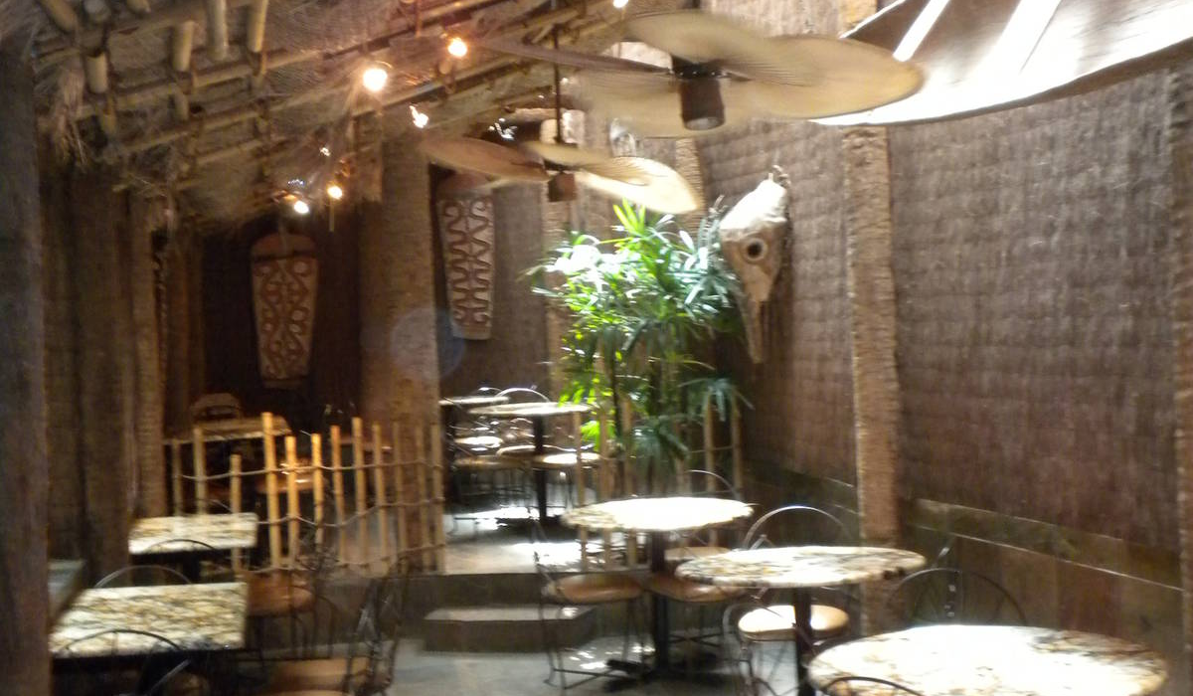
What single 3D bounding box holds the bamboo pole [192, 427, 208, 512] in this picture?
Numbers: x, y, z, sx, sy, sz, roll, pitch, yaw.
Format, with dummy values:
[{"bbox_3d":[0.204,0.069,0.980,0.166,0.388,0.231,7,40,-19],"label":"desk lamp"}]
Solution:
[{"bbox_3d":[-2.050,0.811,8.839,0.045,0.803,0.045,-3,1,-12],"label":"bamboo pole"}]

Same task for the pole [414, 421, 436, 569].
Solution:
[{"bbox_3d":[-0.902,0.778,8.873,0.052,0.774,0.052,-3,1,-11],"label":"pole"}]

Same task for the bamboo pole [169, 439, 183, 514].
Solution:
[{"bbox_3d":[-2.174,0.844,8.840,0.045,0.739,0.045,-2,1,-12],"label":"bamboo pole"}]

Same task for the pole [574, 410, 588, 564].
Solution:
[{"bbox_3d":[-0.080,0.741,8.893,0.048,0.828,0.048,-3,1,-11],"label":"pole"}]

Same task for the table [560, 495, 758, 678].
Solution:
[{"bbox_3d":[0.307,1.142,8.118,0.910,0.750,0.910,-2,1,0],"label":"table"}]

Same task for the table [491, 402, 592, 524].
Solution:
[{"bbox_3d":[-0.347,0.744,10.915,0.910,0.750,0.910,-2,1,-11],"label":"table"}]

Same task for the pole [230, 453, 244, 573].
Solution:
[{"bbox_3d":[-1.875,0.860,8.865,0.056,0.607,0.056,0,1,0],"label":"pole"}]

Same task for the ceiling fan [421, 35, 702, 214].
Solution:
[{"bbox_3d":[-0.181,-1.116,8.279,1.390,0.821,1.390,-2,1,0],"label":"ceiling fan"}]

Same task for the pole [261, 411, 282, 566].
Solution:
[{"bbox_3d":[-1.693,0.745,8.913,0.058,0.827,0.058,-4,1,-11],"label":"pole"}]

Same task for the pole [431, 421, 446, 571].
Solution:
[{"bbox_3d":[-0.823,0.777,8.911,0.045,0.794,0.045,-3,1,-12],"label":"pole"}]

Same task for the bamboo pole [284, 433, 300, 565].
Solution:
[{"bbox_3d":[-1.594,0.811,8.914,0.054,0.692,0.054,-2,1,-11],"label":"bamboo pole"}]

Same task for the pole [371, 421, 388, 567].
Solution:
[{"bbox_3d":[-1.144,0.777,8.972,0.045,0.790,0.045,-4,1,-12],"label":"pole"}]

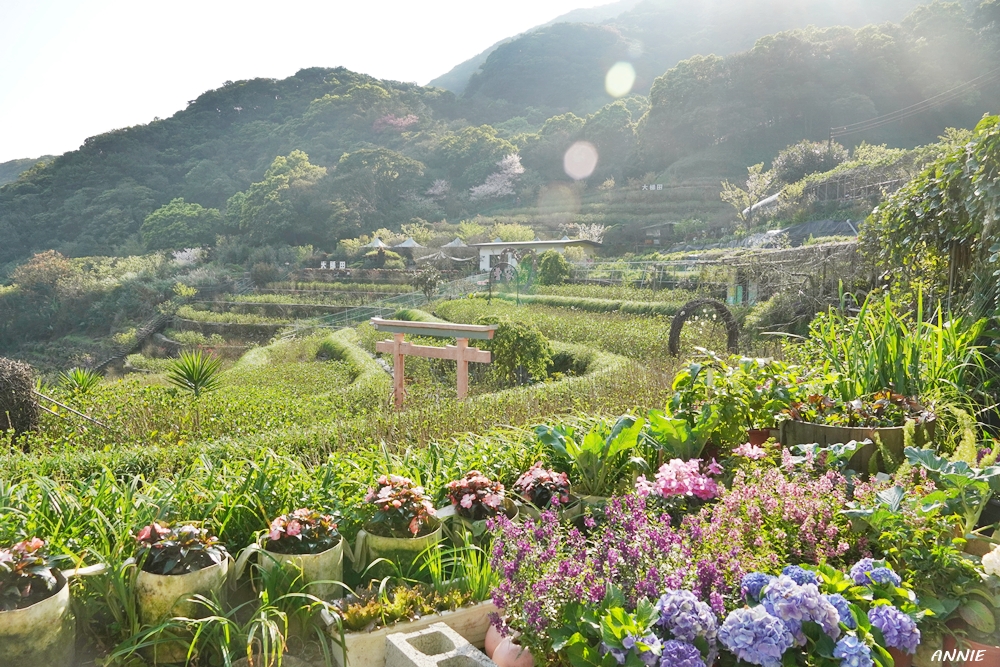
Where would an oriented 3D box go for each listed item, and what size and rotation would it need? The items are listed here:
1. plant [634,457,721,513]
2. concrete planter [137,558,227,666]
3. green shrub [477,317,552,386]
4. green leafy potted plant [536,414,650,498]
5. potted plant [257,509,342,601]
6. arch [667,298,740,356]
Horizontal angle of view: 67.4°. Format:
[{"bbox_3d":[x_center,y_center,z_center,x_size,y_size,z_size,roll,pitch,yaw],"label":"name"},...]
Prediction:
[{"bbox_3d":[0.786,0.726,3.320,0.370,0.380,0.340,0,4,0],"label":"plant"},{"bbox_3d":[-1.138,0.951,2.691,0.310,0.310,0.310,0,4,0],"label":"concrete planter"},{"bbox_3d":[0.396,0.519,20.500,2.050,1.950,2.000,0,3,1],"label":"green shrub"},{"bbox_3d":[0.422,0.574,3.500,0.520,0.400,0.480,0,3,7],"label":"green leafy potted plant"},{"bbox_3d":[-0.736,0.845,2.786,0.310,0.390,0.310,0,4,0],"label":"potted plant"},{"bbox_3d":[6.104,-0.075,22.500,2.150,1.980,0.360,1,3,15],"label":"arch"}]

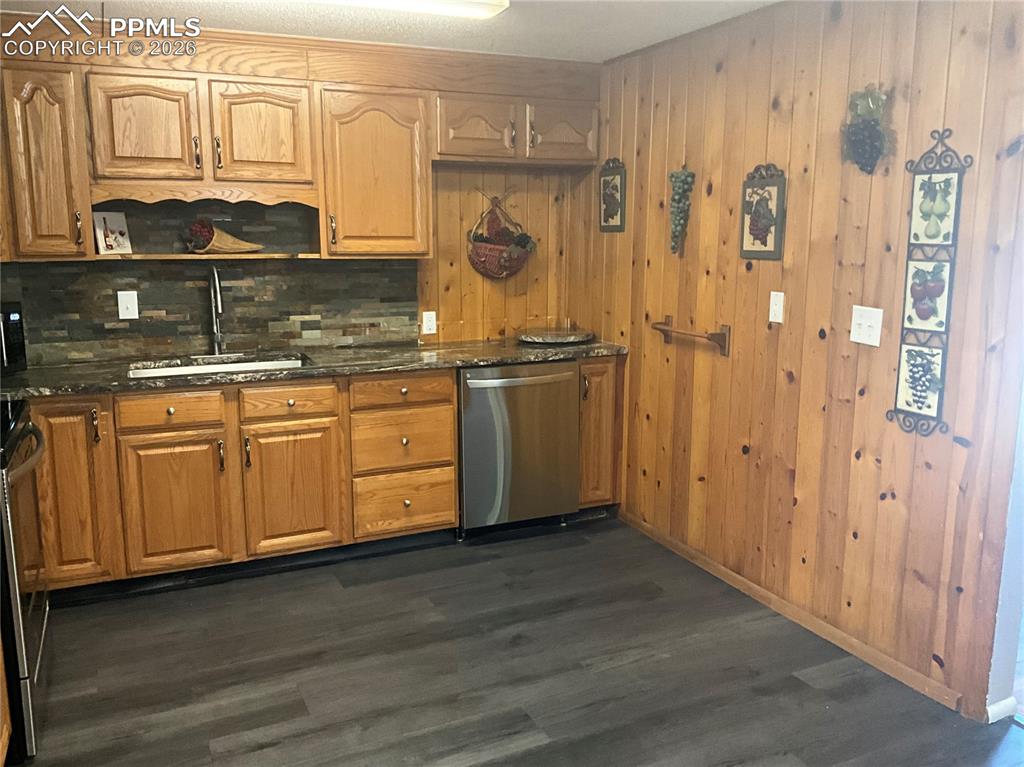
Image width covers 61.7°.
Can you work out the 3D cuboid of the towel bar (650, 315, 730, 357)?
[{"bbox_3d":[0.746,-0.204,3.664,0.090,0.127,0.460,-5,11,-24],"label":"towel bar"}]

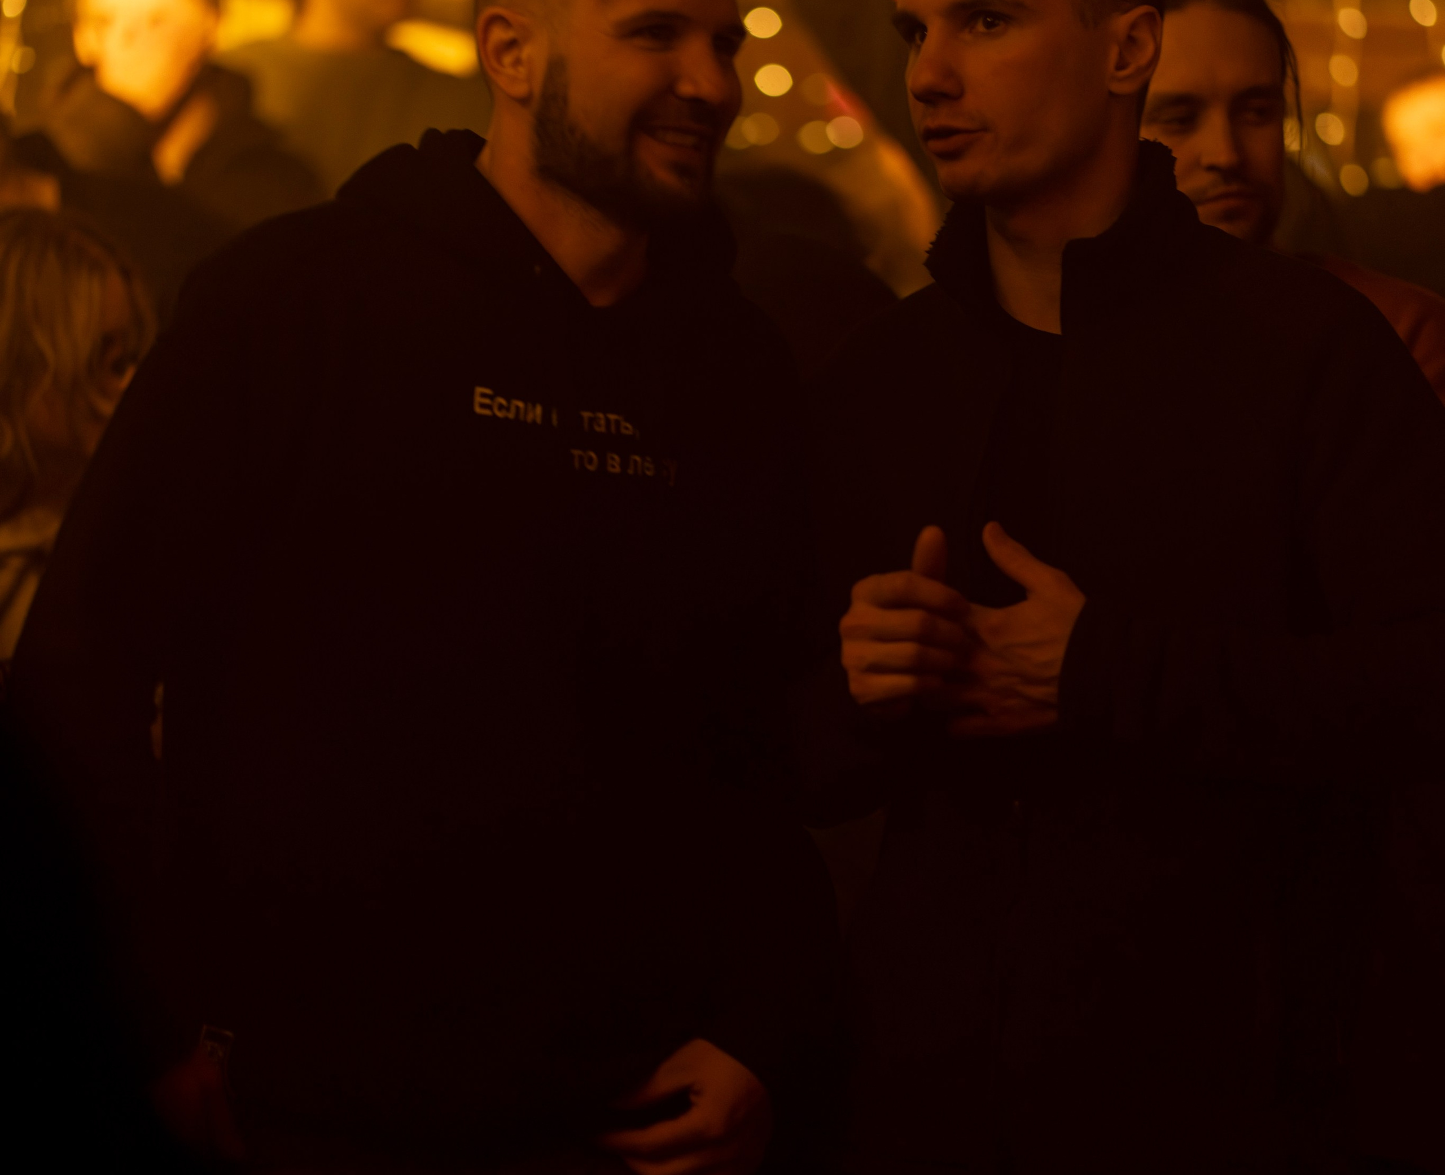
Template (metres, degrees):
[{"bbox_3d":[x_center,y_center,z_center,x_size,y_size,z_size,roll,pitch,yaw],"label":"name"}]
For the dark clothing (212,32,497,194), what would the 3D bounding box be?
[{"bbox_3d":[-0.505,-0.426,7.100,0.500,0.620,0.320,-4,7,-35],"label":"dark clothing"}]

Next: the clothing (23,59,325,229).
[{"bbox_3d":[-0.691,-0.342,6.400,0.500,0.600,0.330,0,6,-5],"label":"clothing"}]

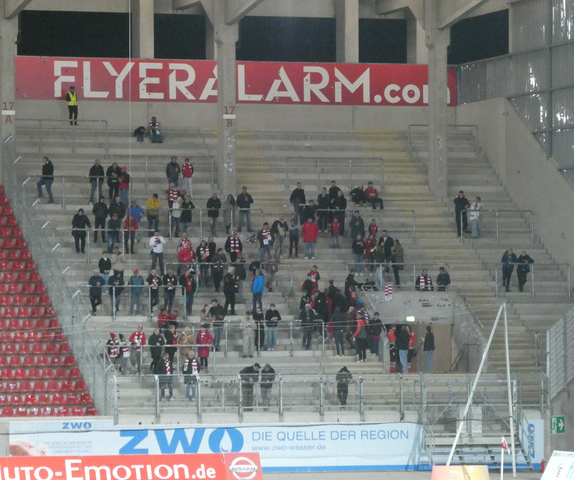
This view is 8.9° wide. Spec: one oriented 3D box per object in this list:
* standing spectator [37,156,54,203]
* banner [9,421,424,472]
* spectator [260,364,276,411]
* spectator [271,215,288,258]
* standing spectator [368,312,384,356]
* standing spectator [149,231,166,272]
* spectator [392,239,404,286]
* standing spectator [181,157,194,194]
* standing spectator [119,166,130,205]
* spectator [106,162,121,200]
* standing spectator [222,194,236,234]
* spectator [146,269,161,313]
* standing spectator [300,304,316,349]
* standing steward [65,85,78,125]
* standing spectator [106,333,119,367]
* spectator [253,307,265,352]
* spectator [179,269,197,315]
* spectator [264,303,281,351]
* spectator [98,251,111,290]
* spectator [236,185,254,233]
[{"bbox_3d":[-9.432,-2.336,144.571,0.660,1.818,0.500,0,-1,-6],"label":"standing spectator"},{"bbox_3d":[-2.427,7.606,135.960,16.042,2.023,0.050,0,-1,-19],"label":"banner"},{"bbox_3d":[-0.702,5.505,137.674,0.570,1.739,0.500,0,-1,-14],"label":"spectator"},{"bbox_3d":[-0.278,-0.123,144.837,0.600,1.673,0.450,0,-1,-25],"label":"spectator"},{"bbox_3d":[3.290,3.503,137.063,0.520,1.631,0.380,0,-1,9],"label":"standing spectator"},{"bbox_3d":[-4.942,0.515,141.126,0.600,1.717,0.420,0,-1,-9],"label":"standing spectator"},{"bbox_3d":[4.401,0.951,146.792,0.420,1.933,0.480,1,-2,-25],"label":"spectator"},{"bbox_3d":[-3.943,-2.480,147.290,0.460,1.613,0.340,0,-1,-6],"label":"standing spectator"},{"bbox_3d":[-6.594,-2.138,150.129,0.450,1.717,0.360,-1,-2,40],"label":"standing spectator"},{"bbox_3d":[-6.834,-2.198,145.813,0.560,1.676,0.400,0,-1,-6],"label":"spectator"},{"bbox_3d":[-2.316,-1.030,149.337,0.497,1.615,0.380,0,-1,8],"label":"standing spectator"},{"bbox_3d":[-5.111,2.000,142.051,0.574,1.809,0.420,0,-1,-3],"label":"spectator"},{"bbox_3d":[0.776,3.251,138.353,0.570,1.751,0.450,0,-1,-10],"label":"standing spectator"},{"bbox_3d":[-9.077,-5.665,156.324,0.507,1.649,0.380,0,-1,-14],"label":"standing steward"},{"bbox_3d":[-6.329,4.101,134.504,0.500,1.473,0.340,0,-1,-9],"label":"standing spectator"},{"bbox_3d":[-1.053,3.377,140.545,0.377,1.684,0.360,0,-1,-10],"label":"spectator"},{"bbox_3d":[-3.692,1.939,137.894,0.560,1.715,0.420,0,-1,14],"label":"spectator"},{"bbox_3d":[-0.535,3.254,137.918,0.600,1.772,0.420,0,-1,-10],"label":"spectator"},{"bbox_3d":[-7.040,1.243,143.219,0.470,1.627,0.360,0,-1,-5],"label":"spectator"},{"bbox_3d":[-1.655,-1.194,145.027,0.620,1.785,0.400,0,-1,-9],"label":"spectator"}]

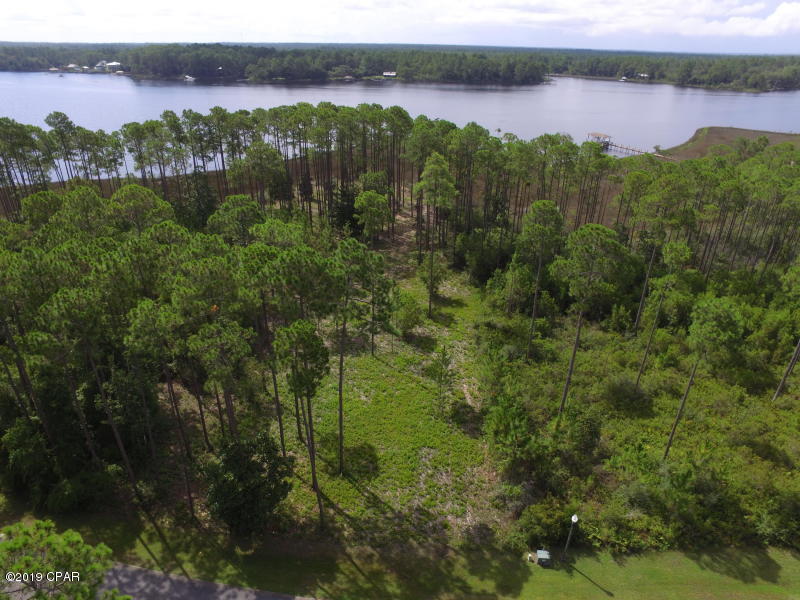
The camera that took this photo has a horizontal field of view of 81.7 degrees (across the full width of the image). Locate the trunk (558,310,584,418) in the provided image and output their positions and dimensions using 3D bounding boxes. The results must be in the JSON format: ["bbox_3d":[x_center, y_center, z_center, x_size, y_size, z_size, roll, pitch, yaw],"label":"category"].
[{"bbox_3d":[14.328,5.924,39.061,0.360,12.510,0.360,0,29,0],"label":"trunk"}]

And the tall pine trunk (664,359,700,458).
[{"bbox_3d":[21.508,8.813,35.569,0.300,11.020,0.300,-3,28,0],"label":"tall pine trunk"}]

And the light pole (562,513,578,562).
[{"bbox_3d":[10.892,15.446,29.797,0.420,4.610,0.420,-2,28,0],"label":"light pole"}]

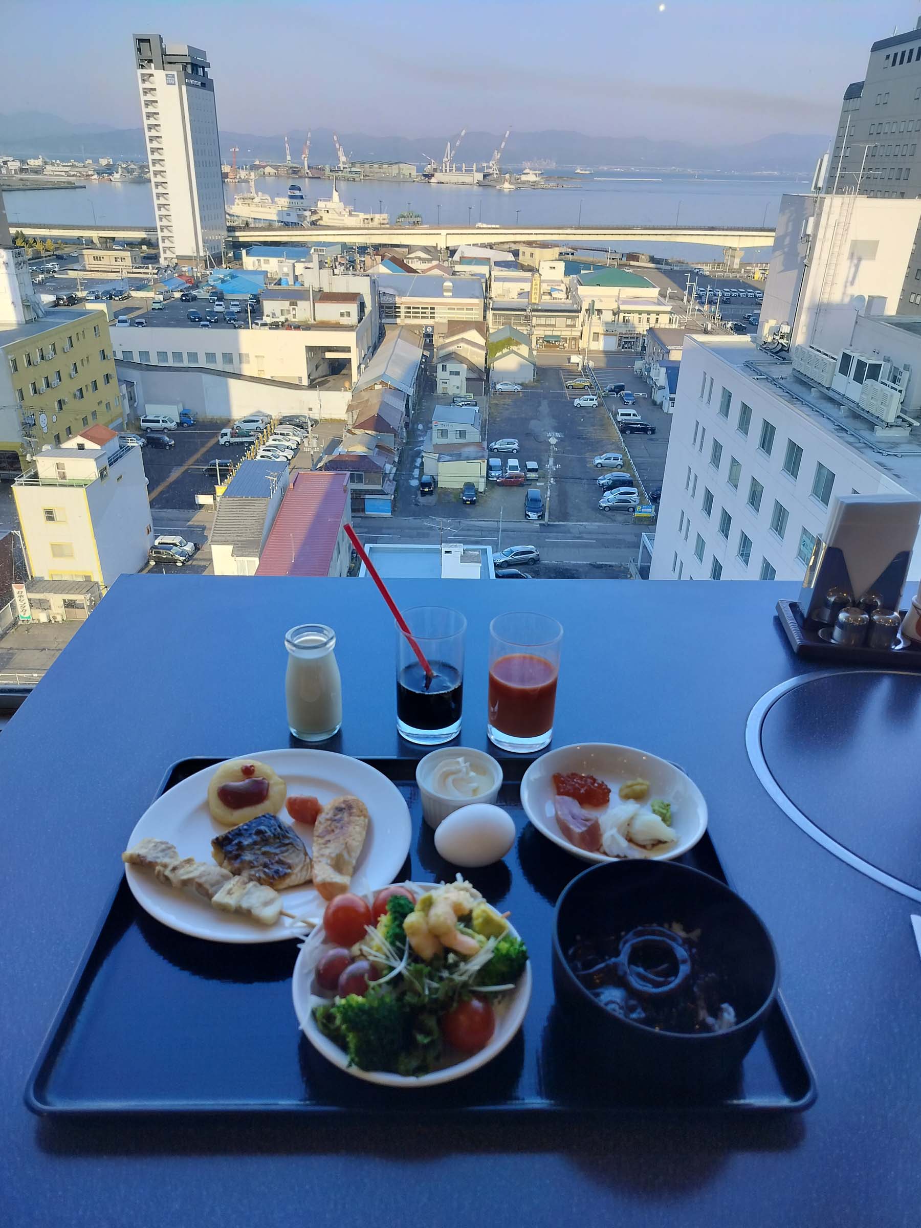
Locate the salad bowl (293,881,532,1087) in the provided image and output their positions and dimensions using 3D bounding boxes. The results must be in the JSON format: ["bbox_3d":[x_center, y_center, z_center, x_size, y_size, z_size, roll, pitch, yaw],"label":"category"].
[{"bbox_3d":[-0.027,0.222,0.483,0.131,0.055,0.131,1,28,-1],"label":"salad bowl"}]

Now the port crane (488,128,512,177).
[{"bbox_3d":[71.049,-829.789,1539.894,43.501,86.630,15.000,2,28,0],"label":"port crane"}]

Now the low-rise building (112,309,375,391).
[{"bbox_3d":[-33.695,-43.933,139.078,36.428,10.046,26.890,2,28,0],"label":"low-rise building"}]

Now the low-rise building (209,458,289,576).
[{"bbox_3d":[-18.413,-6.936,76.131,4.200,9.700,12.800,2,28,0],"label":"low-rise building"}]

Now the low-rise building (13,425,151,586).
[{"bbox_3d":[-31.962,-8.608,73.009,5.581,13.394,10.857,2,28,0],"label":"low-rise building"}]

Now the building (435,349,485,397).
[{"bbox_3d":[0.089,-39.997,141.021,8.016,6.190,5.885,2,28,0],"label":"building"}]

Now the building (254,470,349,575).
[{"bbox_3d":[-12.294,-4.149,70.243,5.000,8.300,22.000,1,28,-2],"label":"building"}]

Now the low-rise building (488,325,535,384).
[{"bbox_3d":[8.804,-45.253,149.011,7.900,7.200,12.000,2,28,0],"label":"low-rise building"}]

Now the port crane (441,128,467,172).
[{"bbox_3d":[-15.842,-954.482,1757.474,54.000,84.000,20.000,2,28,0],"label":"port crane"}]

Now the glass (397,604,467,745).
[{"bbox_3d":[-0.027,0.054,0.750,0.061,0.107,0.061,2,28,0],"label":"glass"}]

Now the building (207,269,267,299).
[{"bbox_3d":[-56.361,-80.774,215.039,14.000,7.400,24.000,2,28,0],"label":"building"}]

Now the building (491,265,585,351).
[{"bbox_3d":[15.108,-64.145,178.168,18.000,13.200,21.500,2,28,0],"label":"building"}]

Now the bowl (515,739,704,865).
[{"bbox_3d":[0.112,0.148,0.630,0.133,0.031,0.133,1,28,-1],"label":"bowl"}]

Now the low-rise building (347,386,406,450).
[{"bbox_3d":[-11.518,-28.104,121.182,6.400,5.000,20.000,0,28,-3],"label":"low-rise building"}]

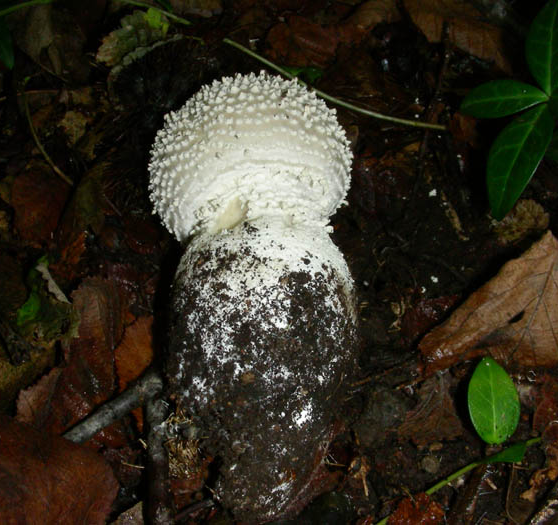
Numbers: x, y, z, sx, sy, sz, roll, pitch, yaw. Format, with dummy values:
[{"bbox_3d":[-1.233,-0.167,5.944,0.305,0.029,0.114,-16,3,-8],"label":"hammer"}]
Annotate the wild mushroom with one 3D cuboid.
[{"bbox_3d":[-0.008,0.011,0.290,0.080,0.078,0.172,-2,69,-1],"label":"wild mushroom"}]

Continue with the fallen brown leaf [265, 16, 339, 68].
[{"bbox_3d":[0.010,-0.094,0.328,0.031,0.010,0.026,3,64,1],"label":"fallen brown leaf"}]

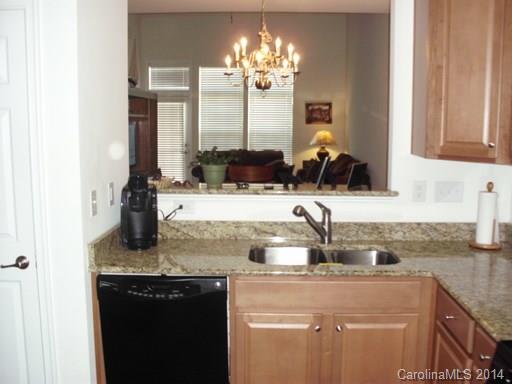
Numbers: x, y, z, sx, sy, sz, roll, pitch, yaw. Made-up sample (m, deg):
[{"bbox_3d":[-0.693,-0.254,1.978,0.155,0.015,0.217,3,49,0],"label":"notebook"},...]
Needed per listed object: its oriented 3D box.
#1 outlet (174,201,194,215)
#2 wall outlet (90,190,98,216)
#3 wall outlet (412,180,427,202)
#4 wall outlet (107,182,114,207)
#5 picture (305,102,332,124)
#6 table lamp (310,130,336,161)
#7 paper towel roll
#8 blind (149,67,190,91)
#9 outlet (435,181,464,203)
[{"bbox_3d":[-0.394,0.086,3.087,0.115,0.073,0.009,0,8,2],"label":"outlet"},{"bbox_3d":[-0.726,0.052,2.521,0.009,0.116,0.072,0,8,2],"label":"wall outlet"},{"bbox_3d":[0.890,-0.002,3.040,0.072,0.115,0.009,0,8,2],"label":"wall outlet"},{"bbox_3d":[-0.717,0.012,2.788,0.009,0.116,0.072,0,8,2],"label":"wall outlet"},{"bbox_3d":[1.177,-1.468,10.550,0.502,0.396,0.030,0,8,2],"label":"picture"},{"bbox_3d":[1.236,-0.785,10.259,0.460,0.670,0.460,0,8,2],"label":"table lamp"},{"bbox_3d":[1.207,0.133,2.933,0.112,0.280,0.112,0,8,2],"label":"paper towel roll"},{"bbox_3d":[-1.625,-2.121,10.558,0.782,0.429,0.060,0,8,2],"label":"blind"},{"bbox_3d":[1.047,0.002,3.036,0.162,0.115,0.009,0,8,2],"label":"outlet"}]

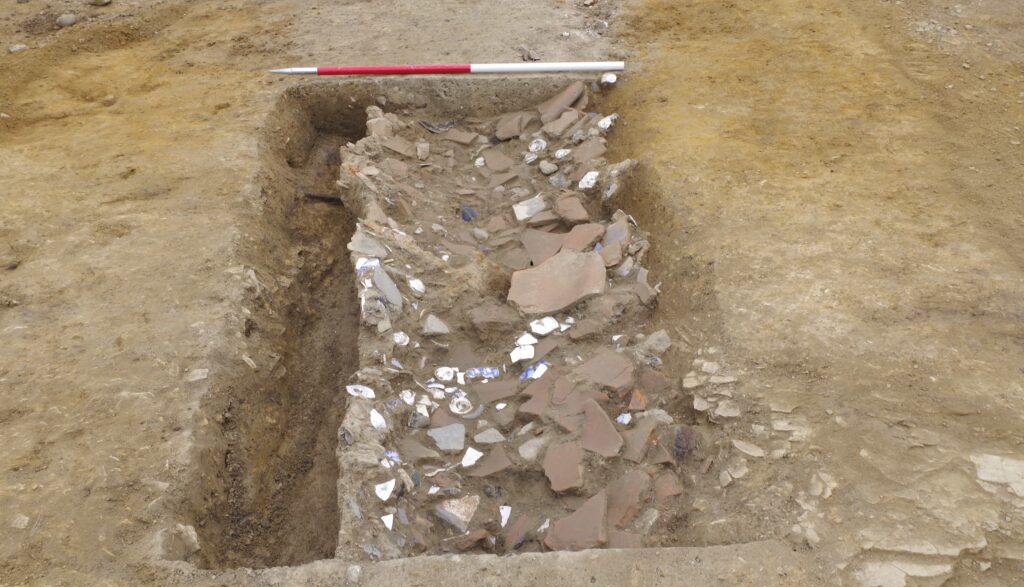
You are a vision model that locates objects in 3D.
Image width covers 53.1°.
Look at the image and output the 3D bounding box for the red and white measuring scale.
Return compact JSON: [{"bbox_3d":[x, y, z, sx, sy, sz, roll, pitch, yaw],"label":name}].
[{"bbox_3d":[-0.210,-0.732,3.340,1.155,0.029,0.029,-1,37,0],"label":"red and white measuring scale"}]

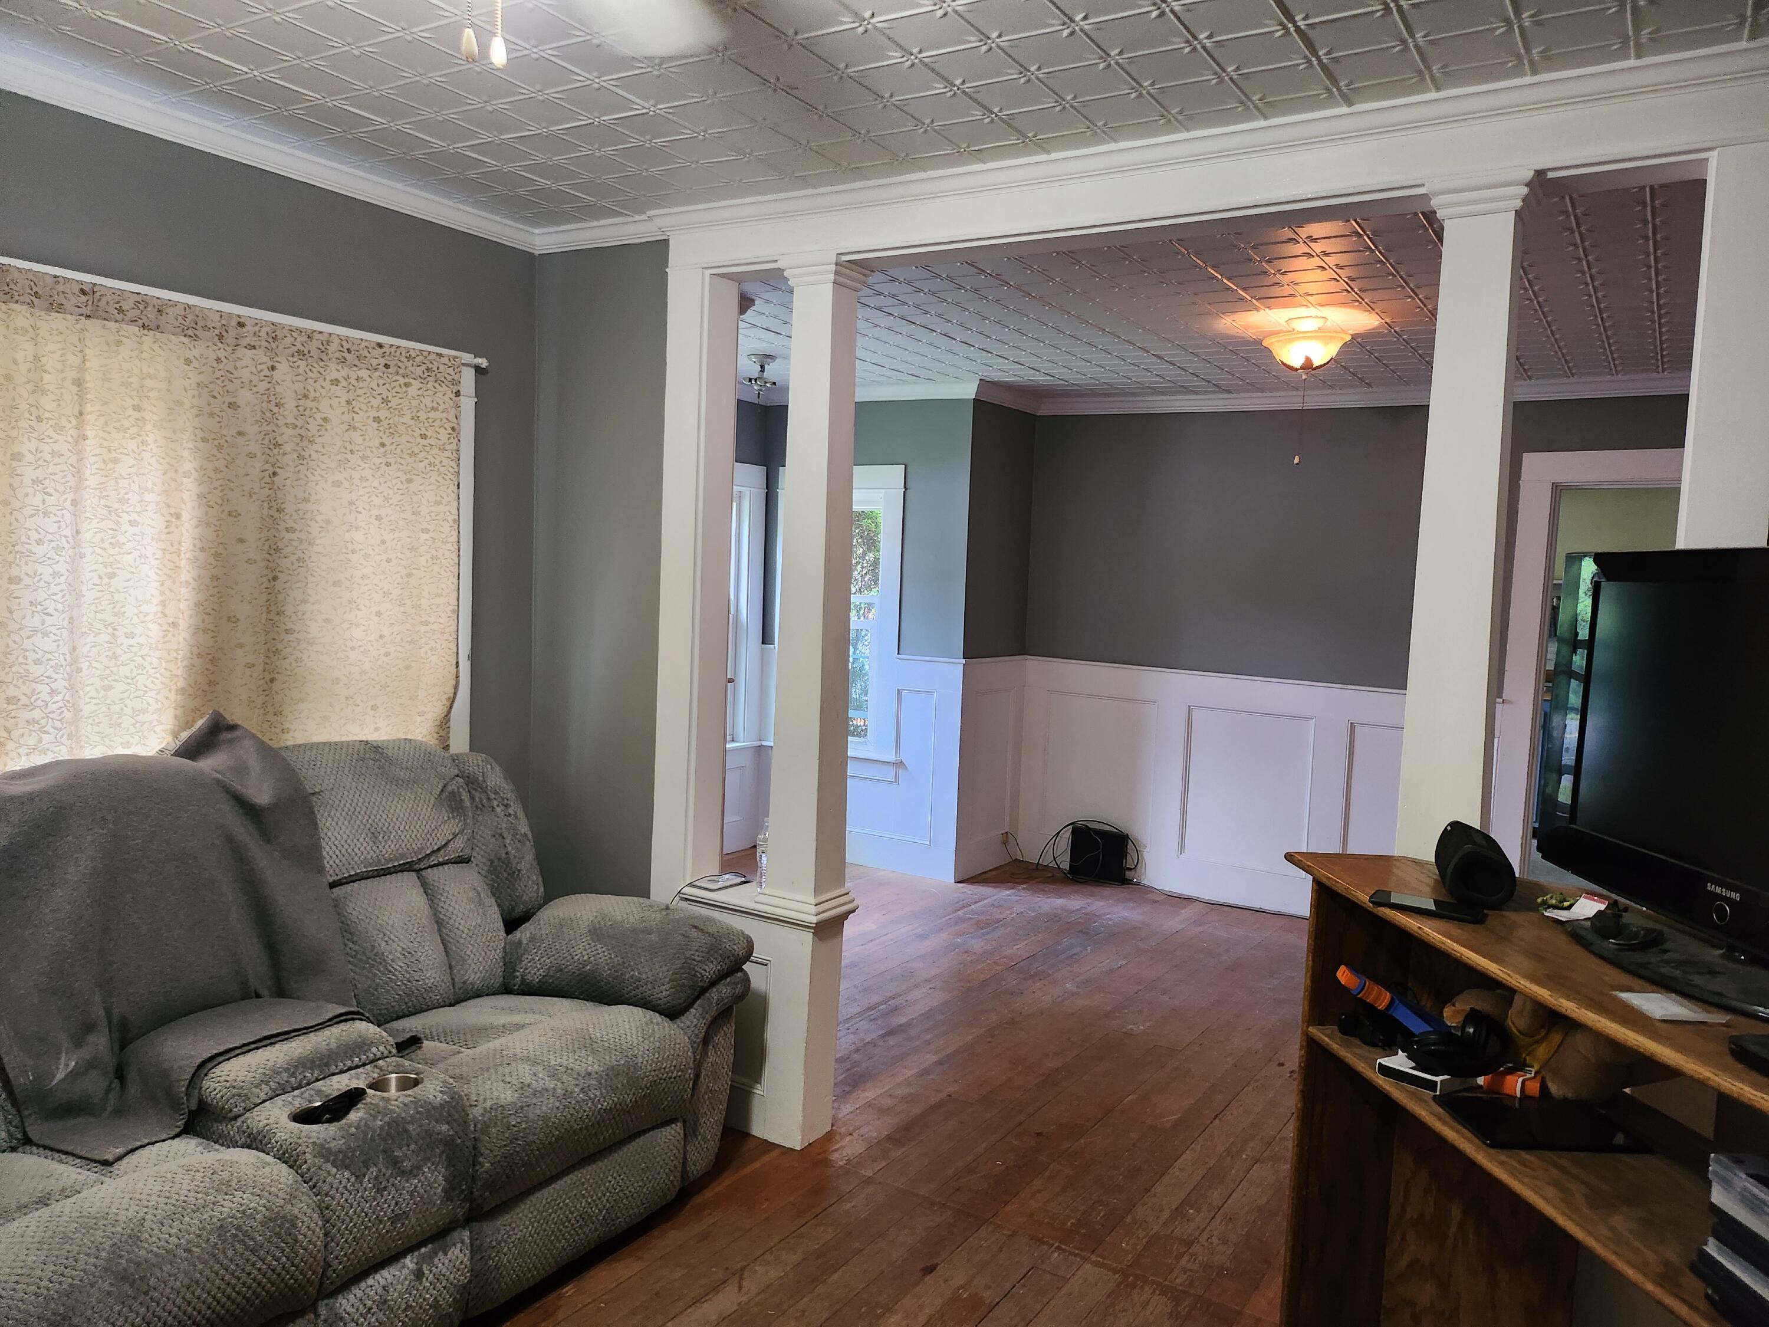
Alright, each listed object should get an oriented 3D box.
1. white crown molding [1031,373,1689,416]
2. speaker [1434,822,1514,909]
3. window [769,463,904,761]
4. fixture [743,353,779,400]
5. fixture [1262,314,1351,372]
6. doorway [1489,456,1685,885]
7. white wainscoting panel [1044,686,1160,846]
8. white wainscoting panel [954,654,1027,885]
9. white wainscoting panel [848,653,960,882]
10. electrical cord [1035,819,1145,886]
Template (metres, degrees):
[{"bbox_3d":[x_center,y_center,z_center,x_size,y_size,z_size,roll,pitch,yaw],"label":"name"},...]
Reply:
[{"bbox_3d":[2.105,-1.181,5.428,3.180,0.084,0.080,5,5,32],"label":"white crown molding"},{"bbox_3d":[0.896,0.303,1.869,0.096,0.096,0.220,4,5,18],"label":"speaker"},{"bbox_3d":[-0.244,-0.270,6.333,0.842,1.486,0.110,5,5,32],"label":"window"},{"bbox_3d":[-0.531,-1.226,5.260,0.196,0.182,0.196,5,5,32],"label":"fixture"},{"bbox_3d":[1.399,-1.049,4.078,0.296,0.182,0.296,5,5,32],"label":"fixture"},{"bbox_3d":[3.075,0.206,4.978,1.008,2.124,0.150,5,5,32],"label":"doorway"},{"bbox_3d":[1.081,0.539,6.219,0.597,0.753,0.035,5,5,32],"label":"white wainscoting panel"},{"bbox_3d":[0.528,0.517,6.218,0.045,1.089,0.601,5,5,32],"label":"white wainscoting panel"},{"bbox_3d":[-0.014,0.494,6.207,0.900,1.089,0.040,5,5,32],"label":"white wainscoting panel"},{"bbox_3d":[1.018,0.937,6.133,0.540,0.303,0.190,5,5,32],"label":"electrical cord"}]

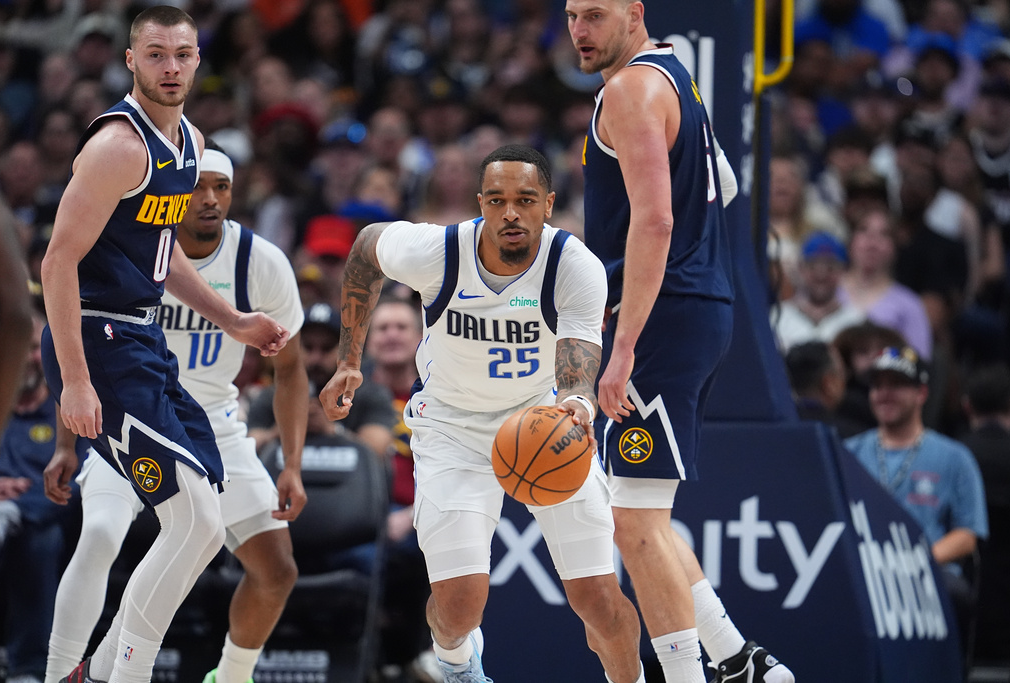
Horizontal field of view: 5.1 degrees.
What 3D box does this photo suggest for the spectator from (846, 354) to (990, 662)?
[{"bbox_3d":[1.331,0.595,36.800,0.530,1.200,0.800,0,-1,9],"label":"spectator"}]

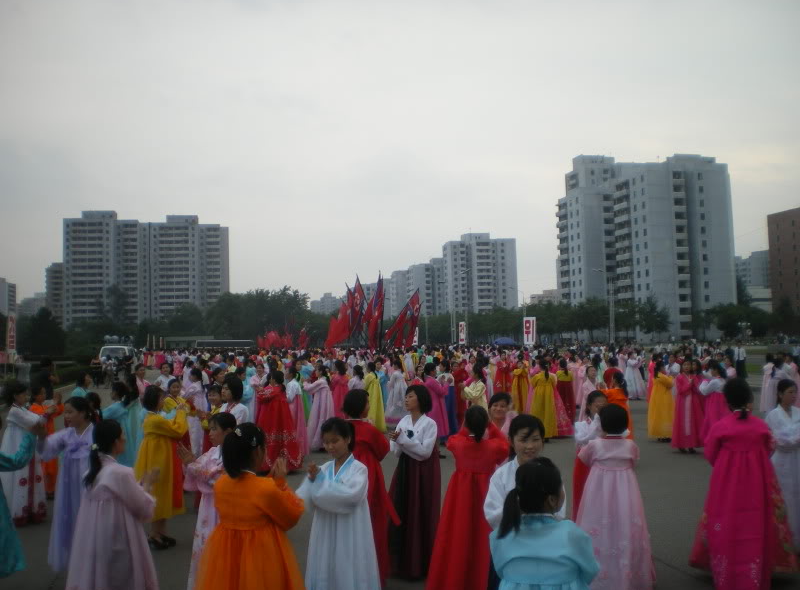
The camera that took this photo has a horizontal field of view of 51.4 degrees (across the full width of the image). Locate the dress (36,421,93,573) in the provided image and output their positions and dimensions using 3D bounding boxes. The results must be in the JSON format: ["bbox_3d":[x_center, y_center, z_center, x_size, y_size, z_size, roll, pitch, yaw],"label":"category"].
[{"bbox_3d":[-2.907,1.825,7.500,0.620,1.310,0.560,-2,-4,21],"label":"dress"}]

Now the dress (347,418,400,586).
[{"bbox_3d":[-0.323,1.688,6.800,0.570,1.360,0.520,-4,-4,30],"label":"dress"}]

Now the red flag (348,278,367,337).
[{"bbox_3d":[-2.145,0.631,42.000,0.950,3.000,0.500,-1,-3,-6],"label":"red flag"}]

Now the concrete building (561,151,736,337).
[{"bbox_3d":[55.600,-9.258,193.000,21.000,42.000,38.000,0,-3,-16],"label":"concrete building"}]

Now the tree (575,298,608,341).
[{"bbox_3d":[27.850,4.273,121.000,5.000,8.000,5.000,-1,-3,0],"label":"tree"}]

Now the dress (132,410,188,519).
[{"bbox_3d":[-2.379,1.688,8.300,0.540,1.100,0.460,0,-4,-22],"label":"dress"}]

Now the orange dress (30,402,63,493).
[{"bbox_3d":[-4.759,2.047,11.200,0.480,1.220,0.400,-2,-3,17],"label":"orange dress"}]

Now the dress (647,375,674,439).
[{"bbox_3d":[4.957,2.108,15.800,0.500,1.250,0.540,0,-4,-18],"label":"dress"}]

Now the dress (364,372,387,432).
[{"bbox_3d":[-0.580,2.352,18.200,0.580,1.310,0.540,1,-4,-30],"label":"dress"}]

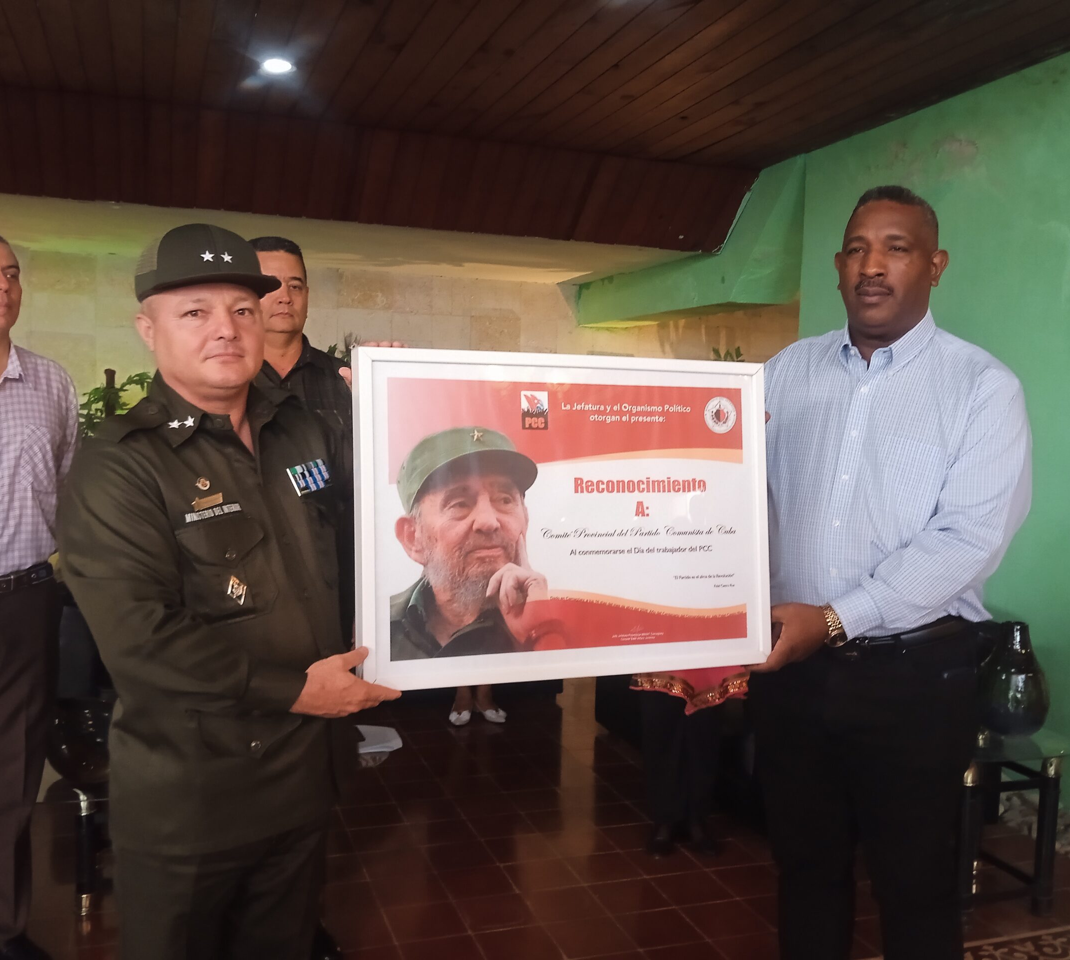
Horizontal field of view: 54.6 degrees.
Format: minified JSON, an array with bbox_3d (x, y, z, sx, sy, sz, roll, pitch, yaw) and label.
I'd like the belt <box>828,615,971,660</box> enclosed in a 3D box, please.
[{"bbox_3d":[0.600,0.264,1.870,0.390,0.070,0.310,3,3,30],"label":"belt"}]

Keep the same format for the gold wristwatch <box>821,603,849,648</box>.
[{"bbox_3d":[0.496,0.243,1.720,0.038,0.068,0.060,-25,39,11],"label":"gold wristwatch"}]

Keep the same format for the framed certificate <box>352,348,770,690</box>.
[{"bbox_3d":[0.062,0.056,1.620,0.676,0.496,0.042,0,-2,-20],"label":"framed certificate"}]

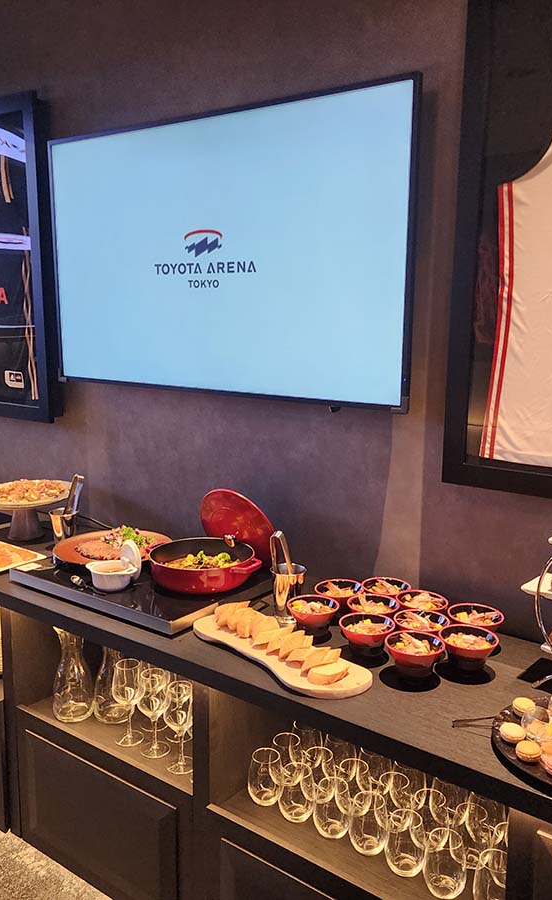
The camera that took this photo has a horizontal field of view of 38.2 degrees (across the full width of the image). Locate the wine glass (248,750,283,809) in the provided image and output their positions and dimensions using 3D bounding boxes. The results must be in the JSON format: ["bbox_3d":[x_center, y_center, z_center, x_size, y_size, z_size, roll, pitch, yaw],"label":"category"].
[{"bbox_3d":[-0.021,0.722,1.754,0.077,0.106,0.077,0,11,0],"label":"wine glass"}]

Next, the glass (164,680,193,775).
[{"bbox_3d":[-0.218,0.643,1.854,0.080,0.199,0.080,0,10,0],"label":"glass"}]

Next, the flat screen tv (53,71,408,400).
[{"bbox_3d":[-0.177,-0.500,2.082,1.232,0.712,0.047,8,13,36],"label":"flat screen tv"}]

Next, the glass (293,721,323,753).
[{"bbox_3d":[0.074,0.689,1.872,0.077,0.106,0.077,0,10,0],"label":"glass"}]

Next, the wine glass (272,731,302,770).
[{"bbox_3d":[0.025,0.702,1.801,0.077,0.106,0.077,0,10,0],"label":"wine glass"}]

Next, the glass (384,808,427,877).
[{"bbox_3d":[0.251,0.762,1.542,0.077,0.106,0.077,0,11,0],"label":"glass"}]

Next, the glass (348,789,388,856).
[{"bbox_3d":[0.184,0.743,1.579,0.077,0.106,0.077,0,10,0],"label":"glass"}]

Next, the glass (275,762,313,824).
[{"bbox_3d":[0.046,0.732,1.699,0.077,0.106,0.077,0,11,0],"label":"glass"}]

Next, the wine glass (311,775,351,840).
[{"bbox_3d":[0.117,0.742,1.648,0.077,0.106,0.077,0,11,0],"label":"wine glass"}]

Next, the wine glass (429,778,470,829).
[{"bbox_3d":[0.366,0.736,1.685,0.077,0.106,0.077,0,11,0],"label":"wine glass"}]

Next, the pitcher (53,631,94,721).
[{"bbox_3d":[-0.534,0.574,2.095,0.110,0.262,0.107,-2,11,-10],"label":"pitcher"}]

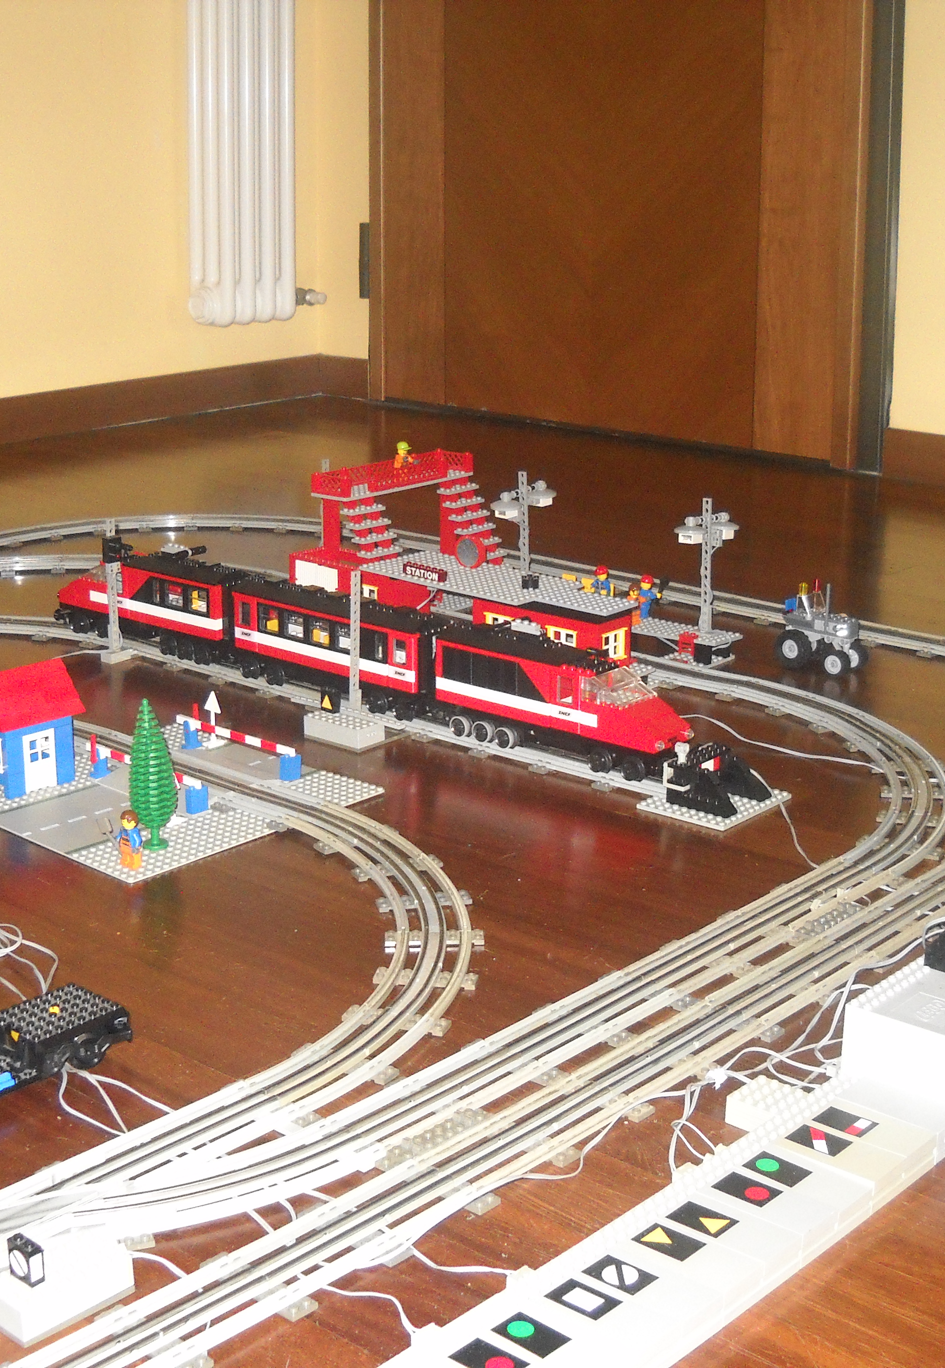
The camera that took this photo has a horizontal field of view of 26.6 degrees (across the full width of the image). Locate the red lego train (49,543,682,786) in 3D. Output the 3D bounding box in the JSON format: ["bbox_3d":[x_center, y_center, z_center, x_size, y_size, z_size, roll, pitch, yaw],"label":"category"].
[{"bbox_3d":[-0.120,-0.043,1.802,0.748,0.107,0.050,14,22,37],"label":"red lego train"}]

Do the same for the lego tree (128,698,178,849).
[{"bbox_3d":[-0.236,0.064,1.465,0.034,0.115,0.034,0,17,0],"label":"lego tree"}]

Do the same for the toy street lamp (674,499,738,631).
[{"bbox_3d":[0.229,-0.117,1.952,0.074,0.133,0.032,-11,20,-33],"label":"toy street lamp"}]

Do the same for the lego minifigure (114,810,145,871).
[{"bbox_3d":[-0.246,0.111,1.436,0.025,0.042,0.015,15,22,40],"label":"lego minifigure"}]

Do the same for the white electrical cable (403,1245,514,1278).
[{"bbox_3d":[-0.008,0.277,0.961,0.054,0.006,0.015,8,19,23],"label":"white electrical cable"}]

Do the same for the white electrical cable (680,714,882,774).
[{"bbox_3d":[0.260,0.050,1.714,0.026,0.005,0.210,-16,23,-42],"label":"white electrical cable"}]

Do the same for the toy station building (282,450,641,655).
[{"bbox_3d":[0.033,-0.119,2.000,0.395,0.155,0.245,14,22,39],"label":"toy station building"}]

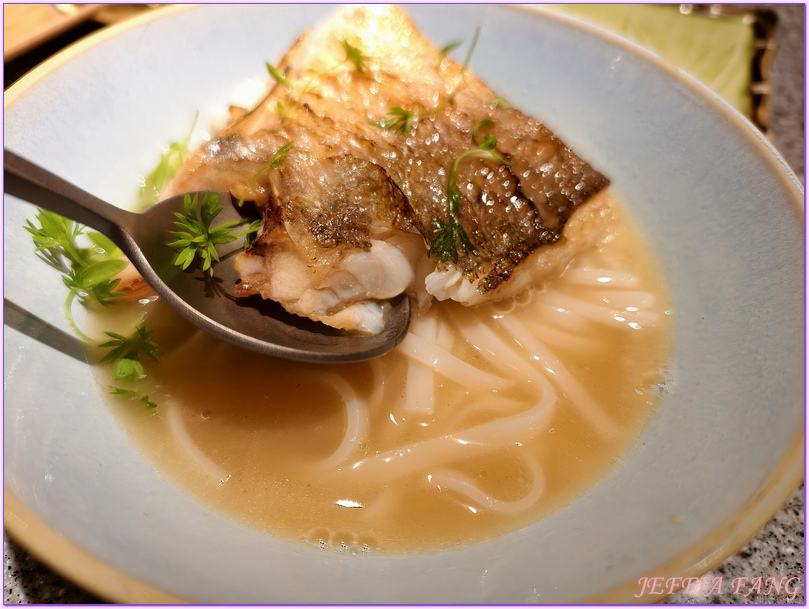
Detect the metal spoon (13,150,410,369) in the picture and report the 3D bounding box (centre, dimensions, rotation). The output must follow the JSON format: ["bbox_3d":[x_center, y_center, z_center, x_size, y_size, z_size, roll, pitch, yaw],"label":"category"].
[{"bbox_3d":[-0.091,-0.028,0.118,0.196,0.023,0.043,19,52,-15],"label":"metal spoon"}]

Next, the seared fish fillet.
[{"bbox_3d":[-0.009,-0.036,0.168,0.103,0.034,0.101,43,65,15],"label":"seared fish fillet"}]

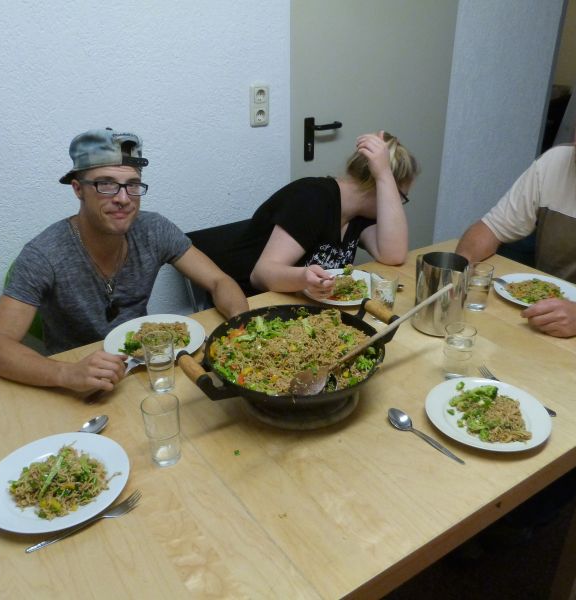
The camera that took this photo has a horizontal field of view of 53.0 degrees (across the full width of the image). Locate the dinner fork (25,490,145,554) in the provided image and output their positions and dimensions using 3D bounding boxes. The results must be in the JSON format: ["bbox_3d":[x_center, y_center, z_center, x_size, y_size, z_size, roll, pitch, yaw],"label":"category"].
[{"bbox_3d":[-0.326,0.356,0.938,0.193,0.018,0.026,-19,31,-35],"label":"dinner fork"}]

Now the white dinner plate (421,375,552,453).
[{"bbox_3d":[0.407,0.235,1.185,0.248,0.024,0.248,0,25,0],"label":"white dinner plate"}]

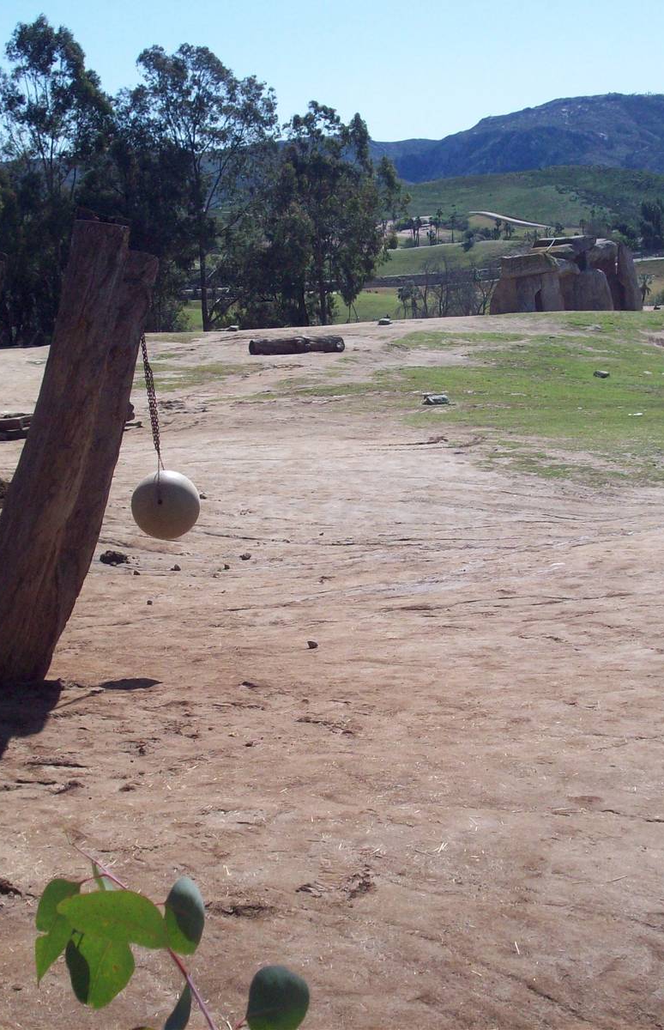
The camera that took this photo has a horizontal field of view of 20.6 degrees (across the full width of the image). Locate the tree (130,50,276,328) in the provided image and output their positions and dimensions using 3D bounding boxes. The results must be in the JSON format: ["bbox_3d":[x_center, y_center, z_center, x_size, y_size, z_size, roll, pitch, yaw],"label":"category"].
[{"bbox_3d":[-5.929,-14.859,83.000,6.800,13.300,6.500,-2,8,0],"label":"tree"}]

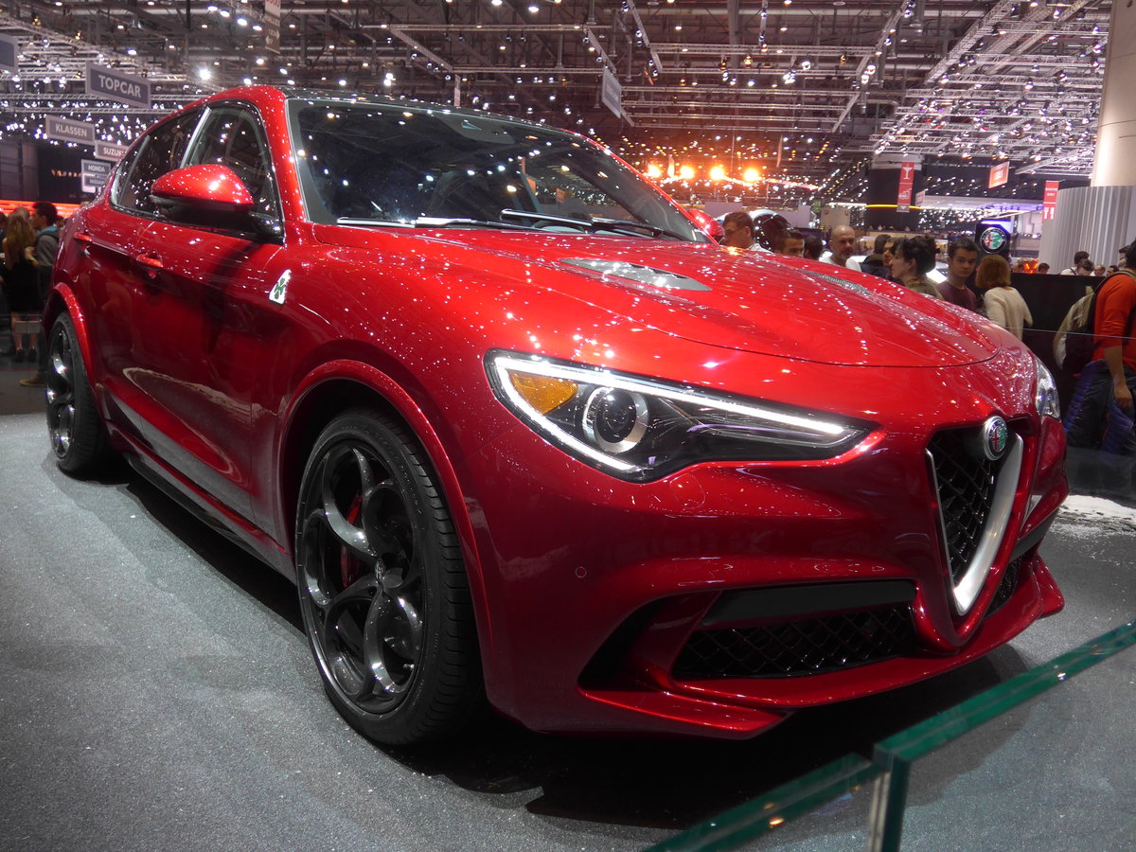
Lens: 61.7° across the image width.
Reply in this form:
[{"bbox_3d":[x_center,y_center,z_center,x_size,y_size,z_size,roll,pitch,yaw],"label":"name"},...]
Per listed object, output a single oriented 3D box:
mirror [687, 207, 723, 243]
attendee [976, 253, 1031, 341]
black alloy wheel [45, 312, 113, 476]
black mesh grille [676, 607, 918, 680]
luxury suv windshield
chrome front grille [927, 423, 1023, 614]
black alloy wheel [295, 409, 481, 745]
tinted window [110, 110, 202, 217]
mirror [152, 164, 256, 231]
[{"bbox_3d":[0.545,-0.746,3.649,0.232,0.171,0.181,-5,13,-38],"label":"mirror"},{"bbox_3d":[3.040,-0.390,6.800,0.470,1.650,0.320,3,10,3],"label":"attendee"},{"bbox_3d":[-2.136,-0.155,4.287,0.287,0.735,0.730,-5,13,-38],"label":"black alloy wheel"},{"bbox_3d":[0.441,0.413,1.826,0.524,0.111,0.101,-2,11,-22],"label":"black mesh grille"},{"bbox_3d":[-0.200,-0.790,3.047,1.470,0.111,0.826,-5,46,-38],"label":"luxury suv windshield"},{"bbox_3d":[0.794,0.184,1.896,0.363,0.393,0.101,-5,8,-38],"label":"chrome front grille"},{"bbox_3d":[-0.364,0.318,2.121,0.262,0.735,0.730,-5,13,-38],"label":"black alloy wheel"},{"bbox_3d":[-1.604,-0.984,3.646,0.070,0.433,0.866,24,-6,-39],"label":"tinted window"},{"bbox_3d":[-0.944,-0.596,2.465,0.232,0.171,0.181,-5,13,-38],"label":"mirror"}]

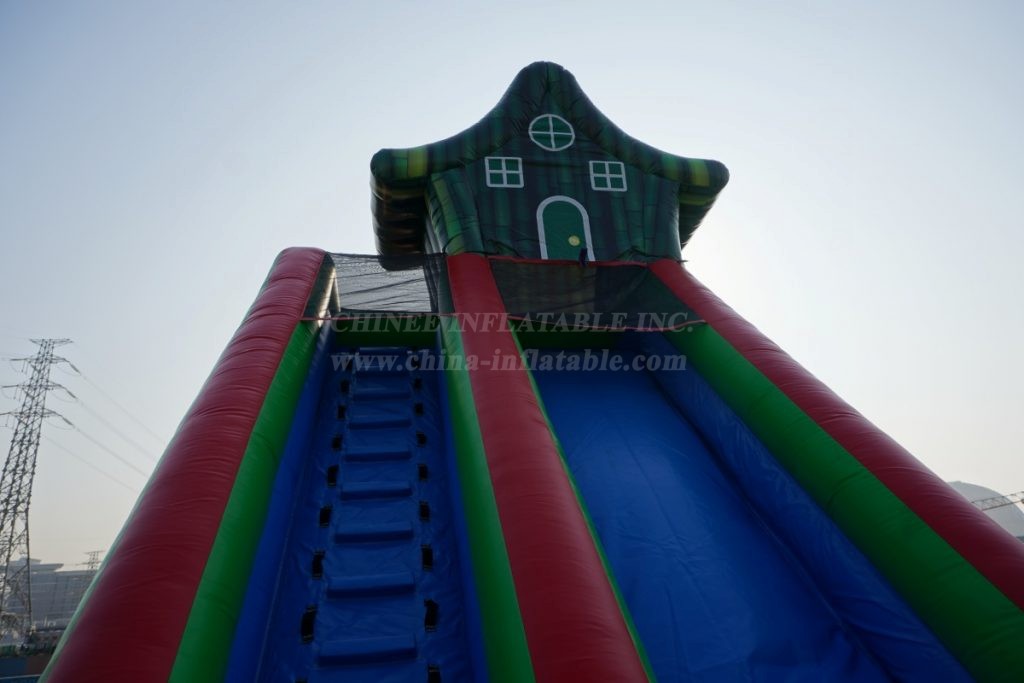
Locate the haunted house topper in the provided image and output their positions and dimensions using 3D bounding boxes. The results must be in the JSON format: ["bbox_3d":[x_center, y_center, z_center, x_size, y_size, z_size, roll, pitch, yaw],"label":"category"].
[{"bbox_3d":[0.328,-1.631,8.184,3.860,2.530,2.000,0,-21,-9],"label":"haunted house topper"}]

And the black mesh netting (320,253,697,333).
[{"bbox_3d":[-0.127,-0.501,6.334,3.248,1.334,1.160,-1,-22,-8],"label":"black mesh netting"}]

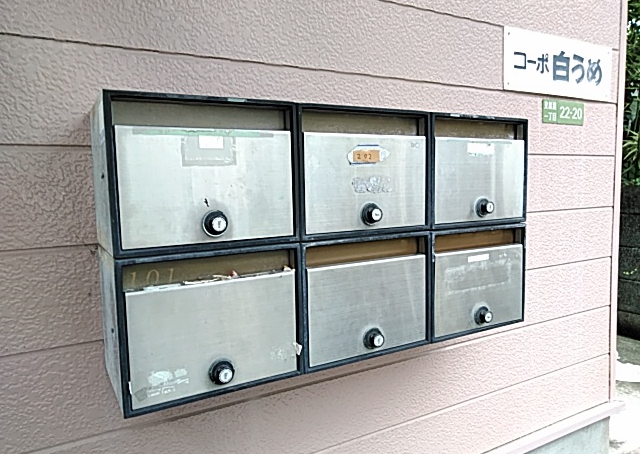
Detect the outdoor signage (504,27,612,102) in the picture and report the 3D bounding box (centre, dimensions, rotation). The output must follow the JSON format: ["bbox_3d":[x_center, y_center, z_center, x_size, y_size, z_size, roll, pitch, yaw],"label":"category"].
[{"bbox_3d":[0.646,-0.422,1.314,0.458,0.149,0.015,-4,6,-30],"label":"outdoor signage"}]

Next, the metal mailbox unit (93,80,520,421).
[{"bbox_3d":[0.039,0.009,0.910,0.795,0.418,0.198,-4,6,-30],"label":"metal mailbox unit"}]

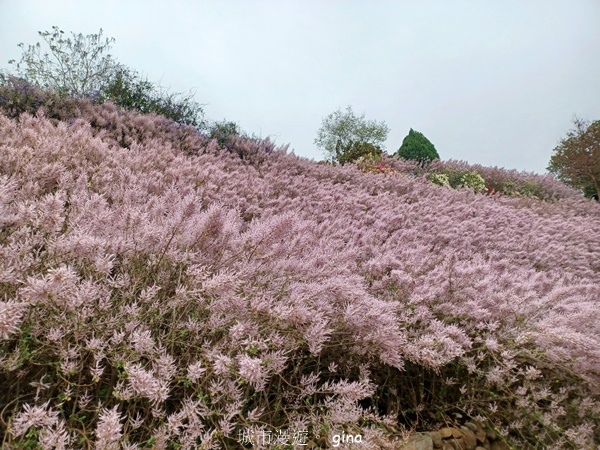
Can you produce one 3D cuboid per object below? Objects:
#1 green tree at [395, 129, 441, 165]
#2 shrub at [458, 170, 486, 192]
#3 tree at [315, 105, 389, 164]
[{"bbox_3d":[4.157,-2.719,15.200,1.500,1.400,1.450,0,-4,0],"label":"green tree"},{"bbox_3d":[5.255,-1.310,13.200,0.860,0.750,0.800,0,-4,0],"label":"shrub"},{"bbox_3d":[1.842,-3.202,15.500,2.600,2.250,2.300,0,-4,0],"label":"tree"}]

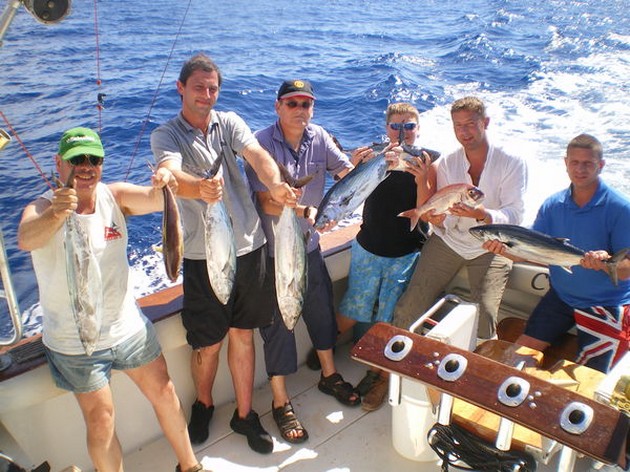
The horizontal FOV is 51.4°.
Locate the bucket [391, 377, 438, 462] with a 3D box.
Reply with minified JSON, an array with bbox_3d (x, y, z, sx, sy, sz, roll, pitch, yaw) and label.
[{"bbox_3d":[0.470,0.865,3.143,0.250,0.330,0.250,-1,23,0],"label":"bucket"}]

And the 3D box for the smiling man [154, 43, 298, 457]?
[{"bbox_3d":[-0.371,0.166,2.903,0.580,1.840,0.520,-6,23,-11],"label":"smiling man"}]

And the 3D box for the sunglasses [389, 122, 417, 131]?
[{"bbox_3d":[0.411,-0.526,3.099,0.138,0.042,0.130,1,18,5],"label":"sunglasses"}]

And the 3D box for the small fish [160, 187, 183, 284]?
[{"bbox_3d":[-0.546,-0.030,2.492,0.070,0.470,0.100,-3,23,-5],"label":"small fish"}]

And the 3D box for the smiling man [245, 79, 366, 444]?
[{"bbox_3d":[-0.037,0.128,3.140,0.570,1.710,0.500,-4,23,-7],"label":"smiling man"}]

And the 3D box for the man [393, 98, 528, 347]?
[{"bbox_3d":[0.663,0.112,3.281,0.680,1.600,0.560,4,24,13],"label":"man"}]

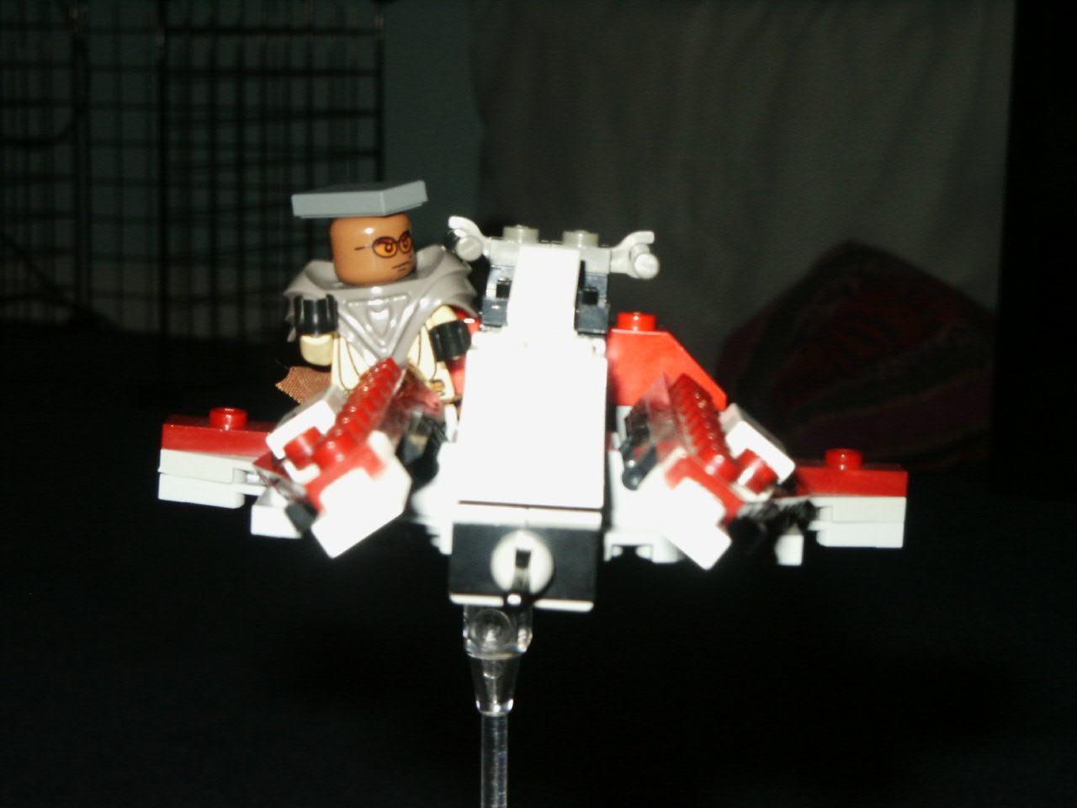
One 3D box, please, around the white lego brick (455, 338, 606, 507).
[{"bbox_3d":[0.000,0.001,0.355,0.016,0.018,0.017,3,7,3],"label":"white lego brick"}]

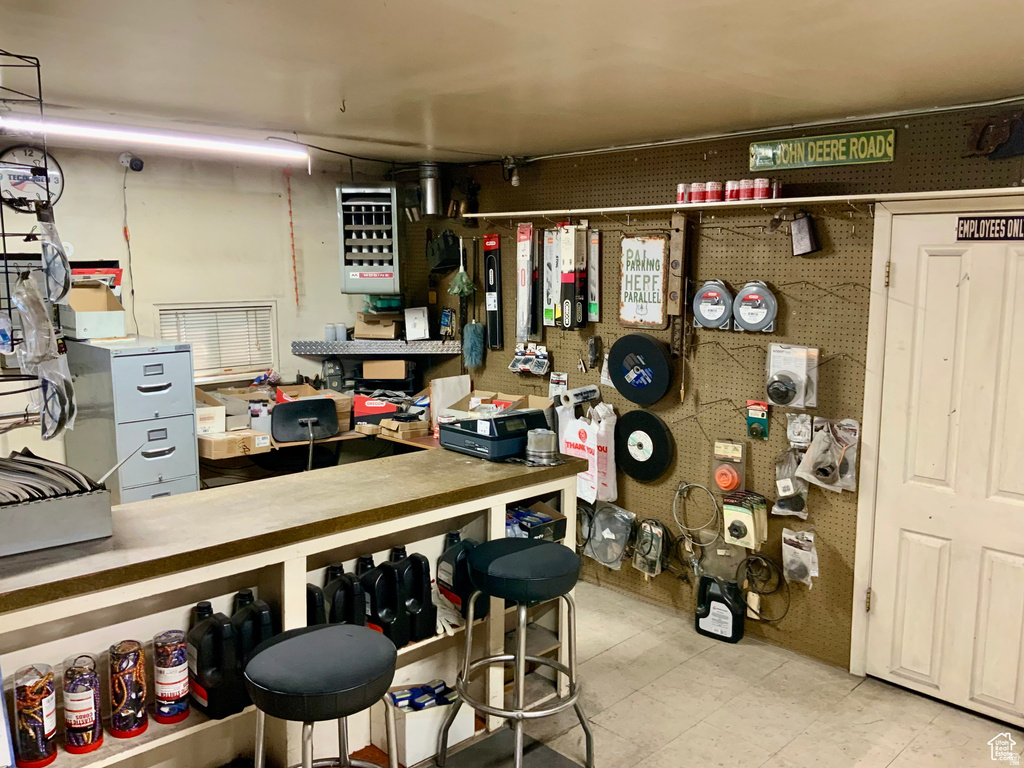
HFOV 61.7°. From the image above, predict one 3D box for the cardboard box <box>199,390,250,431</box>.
[{"bbox_3d":[-1.483,0.166,4.378,0.190,0.210,0.340,-7,11,-44],"label":"cardboard box"}]

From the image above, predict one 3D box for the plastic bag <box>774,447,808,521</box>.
[{"bbox_3d":[1.157,0.413,3.562,0.119,0.270,0.060,7,10,44],"label":"plastic bag"}]

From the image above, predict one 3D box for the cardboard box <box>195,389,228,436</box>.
[{"bbox_3d":[-1.528,0.128,4.214,0.180,0.220,0.210,-5,9,-33],"label":"cardboard box"}]

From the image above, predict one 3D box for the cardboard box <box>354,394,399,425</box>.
[{"bbox_3d":[-0.794,0.144,4.953,0.245,0.172,0.180,-2,8,-16],"label":"cardboard box"}]

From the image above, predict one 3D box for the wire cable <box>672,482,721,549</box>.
[{"bbox_3d":[0.850,0.608,3.976,0.050,0.290,0.240,-7,11,-44],"label":"wire cable"}]

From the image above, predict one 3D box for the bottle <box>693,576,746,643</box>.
[{"bbox_3d":[0.941,0.992,3.859,0.190,0.270,0.116,7,10,44],"label":"bottle"}]

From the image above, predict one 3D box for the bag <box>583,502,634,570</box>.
[{"bbox_3d":[0.482,0.773,4.371,0.060,0.320,0.300,-7,11,-44],"label":"bag"}]

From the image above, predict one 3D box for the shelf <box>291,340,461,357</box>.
[{"bbox_3d":[-0.800,-0.246,5.312,1.000,0.077,0.480,0,7,1],"label":"shelf"}]

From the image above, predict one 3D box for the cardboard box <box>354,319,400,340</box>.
[{"bbox_3d":[-0.826,-0.339,5.308,0.235,0.115,0.210,0,8,-4],"label":"cardboard box"}]

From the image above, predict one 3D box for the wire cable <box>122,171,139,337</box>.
[{"bbox_3d":[-1.933,-0.668,4.350,0.055,0.830,0.025,-7,11,-44],"label":"wire cable"}]

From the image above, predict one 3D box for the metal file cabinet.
[{"bbox_3d":[-1.849,0.436,4.173,0.672,1.284,0.372,7,10,44],"label":"metal file cabinet"}]

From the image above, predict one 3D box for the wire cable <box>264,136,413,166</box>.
[{"bbox_3d":[-0.822,-1.121,4.181,0.780,0.080,0.040,-6,10,-38],"label":"wire cable"}]

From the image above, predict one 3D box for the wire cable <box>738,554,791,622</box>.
[{"bbox_3d":[1.097,0.888,3.751,0.060,0.275,0.240,-7,11,-44],"label":"wire cable"}]

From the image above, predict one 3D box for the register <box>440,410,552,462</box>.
[{"bbox_3d":[-0.070,0.186,3.548,0.308,0.162,0.355,-9,13,-43],"label":"register"}]

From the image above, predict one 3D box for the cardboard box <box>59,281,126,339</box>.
[{"bbox_3d":[-2.054,-0.356,4.210,0.220,0.250,0.232,7,10,44],"label":"cardboard box"}]

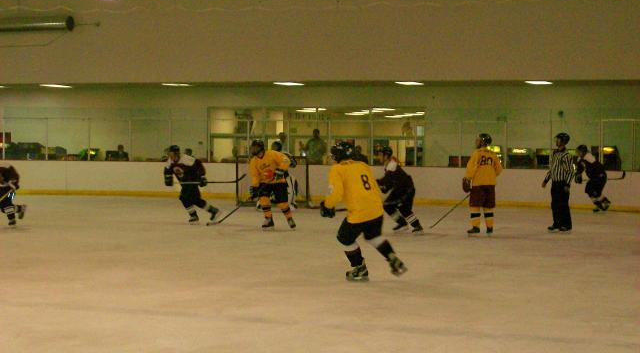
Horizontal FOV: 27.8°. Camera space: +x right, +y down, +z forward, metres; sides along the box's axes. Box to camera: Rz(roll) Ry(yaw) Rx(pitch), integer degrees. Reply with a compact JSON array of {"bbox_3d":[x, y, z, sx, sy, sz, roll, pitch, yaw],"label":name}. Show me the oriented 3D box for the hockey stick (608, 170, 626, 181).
[{"bbox_3d":[6.706,0.024,30.700,1.350,0.250,0.080,0,0,21],"label":"hockey stick"}]

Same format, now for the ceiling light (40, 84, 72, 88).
[{"bbox_3d":[-8.660,-2.968,42.500,0.750,0.080,0.650,1,2,20],"label":"ceiling light"}]

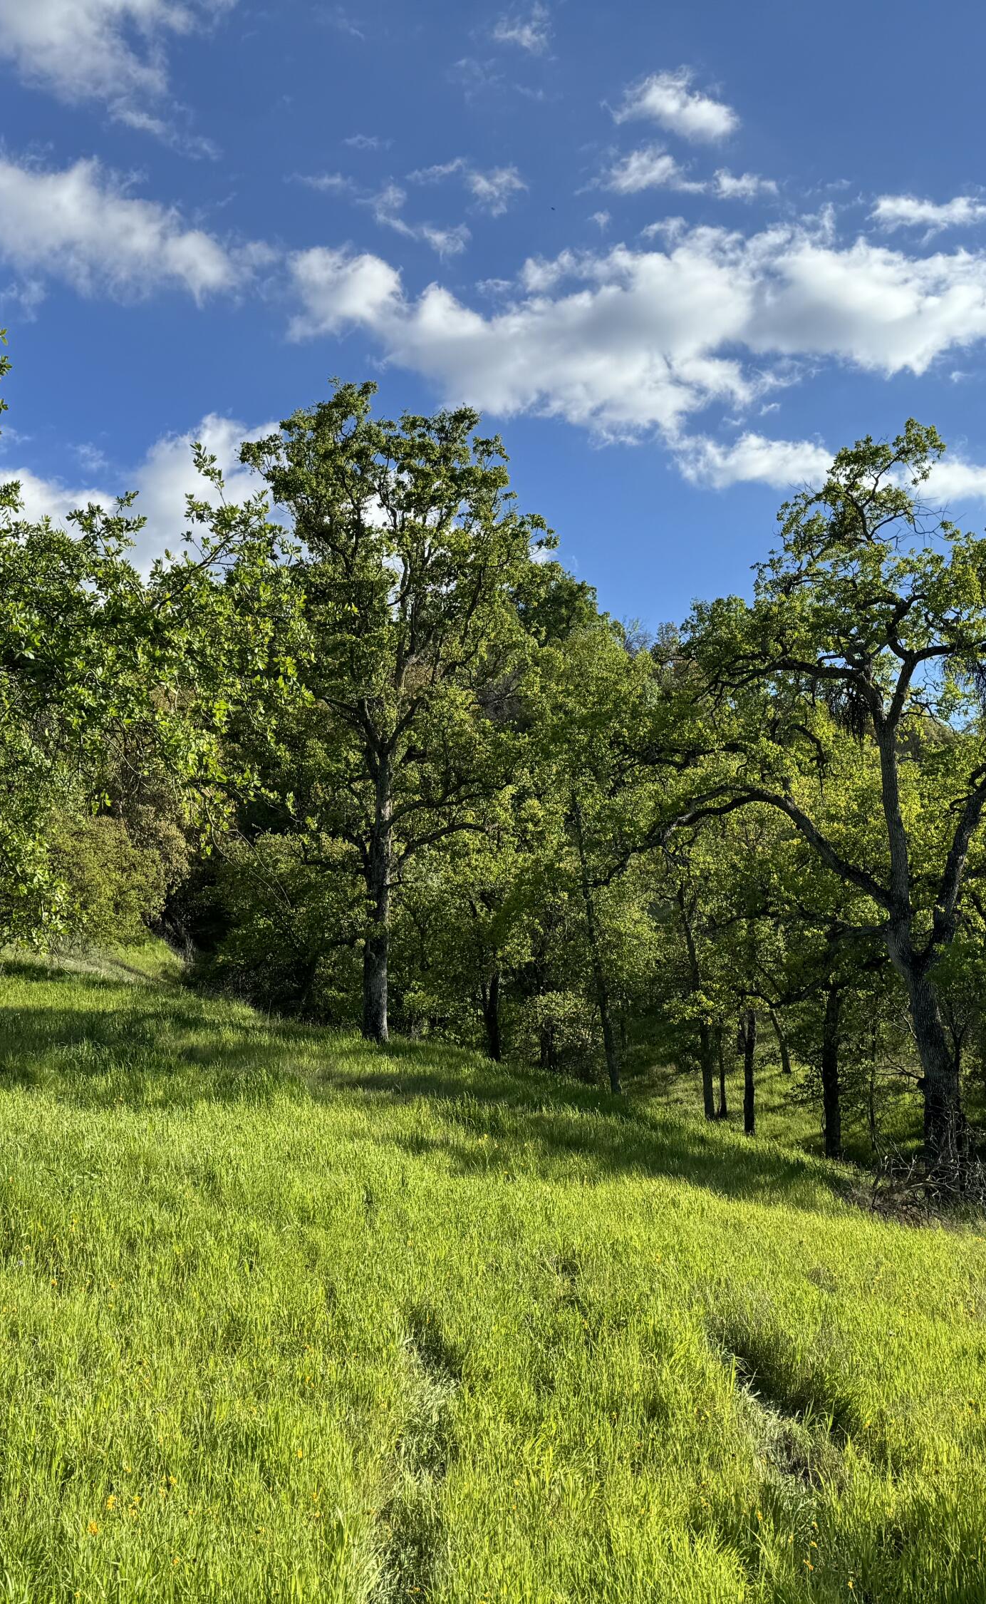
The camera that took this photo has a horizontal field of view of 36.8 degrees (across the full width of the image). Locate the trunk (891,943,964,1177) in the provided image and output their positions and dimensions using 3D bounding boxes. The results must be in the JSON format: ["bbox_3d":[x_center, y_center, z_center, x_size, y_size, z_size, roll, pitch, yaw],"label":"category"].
[{"bbox_3d":[7.646,4.482,26.000,1.150,4.190,0.850,0,-2,0],"label":"trunk"}]

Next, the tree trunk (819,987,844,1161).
[{"bbox_3d":[7.073,5.676,31.000,0.440,3.630,0.420,0,-2,0],"label":"tree trunk"}]

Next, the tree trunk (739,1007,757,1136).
[{"bbox_3d":[5.756,6.096,33.500,0.340,2.940,0.320,0,-2,0],"label":"tree trunk"}]

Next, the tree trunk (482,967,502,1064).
[{"bbox_3d":[-0.019,4.885,34.000,0.410,2.150,0.380,0,-2,0],"label":"tree trunk"}]

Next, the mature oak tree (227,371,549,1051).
[{"bbox_3d":[-2.079,-1.792,30.000,6.500,13.350,6.200,0,-2,0],"label":"mature oak tree"}]

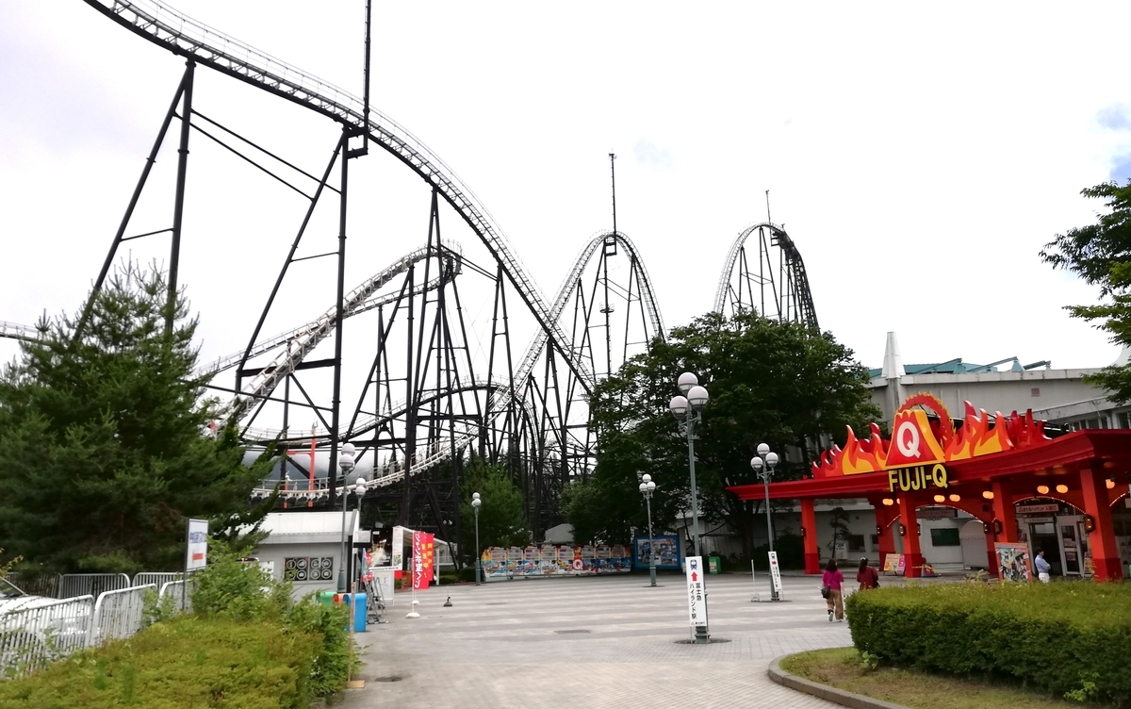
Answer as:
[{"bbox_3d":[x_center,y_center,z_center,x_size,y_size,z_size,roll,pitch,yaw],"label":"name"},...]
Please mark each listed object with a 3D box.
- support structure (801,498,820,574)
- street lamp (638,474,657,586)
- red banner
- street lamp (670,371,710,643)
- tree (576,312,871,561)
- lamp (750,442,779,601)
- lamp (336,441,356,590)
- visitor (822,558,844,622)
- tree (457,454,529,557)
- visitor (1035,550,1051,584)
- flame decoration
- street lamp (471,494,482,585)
[{"bbox_3d":[15.591,11.532,54.174,0.750,4.676,0.750,2,-14,-17],"label":"support structure"},{"bbox_3d":[4.608,9.423,45.579,0.450,5.780,1.600,1,-13,-11],"label":"street lamp"},{"bbox_3d":[-4.774,6.880,28.359,0.620,1.830,0.100,8,-16,-35],"label":"red banner"},{"bbox_3d":[2.763,3.206,18.383,0.450,5.780,1.600,1,-13,-11],"label":"street lamp"},{"bbox_3d":[11.251,6.254,62.663,19.800,19.265,16.500,-2,-13,0],"label":"tree"},{"bbox_3d":[7.553,6.101,31.521,0.450,5.780,1.600,1,-13,-11],"label":"lamp"},{"bbox_3d":[-7.519,5.899,28.828,0.450,5.780,1.600,1,-13,-11],"label":"lamp"},{"bbox_3d":[6.832,6.053,21.850,0.540,1.570,0.420,-6,-14,19],"label":"visitor"},{"bbox_3d":[-5.164,11.830,62.010,5.400,8.999,5.200,-2,-13,0],"label":"tree"},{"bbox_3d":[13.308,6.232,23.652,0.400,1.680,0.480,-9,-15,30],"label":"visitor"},{"bbox_3d":[18.503,4.079,45.173,1.700,3.550,15.858,4,-14,-22],"label":"flame decoration"},{"bbox_3d":[-5.641,11.873,54.972,0.450,5.780,1.600,1,-13,-11],"label":"street lamp"}]

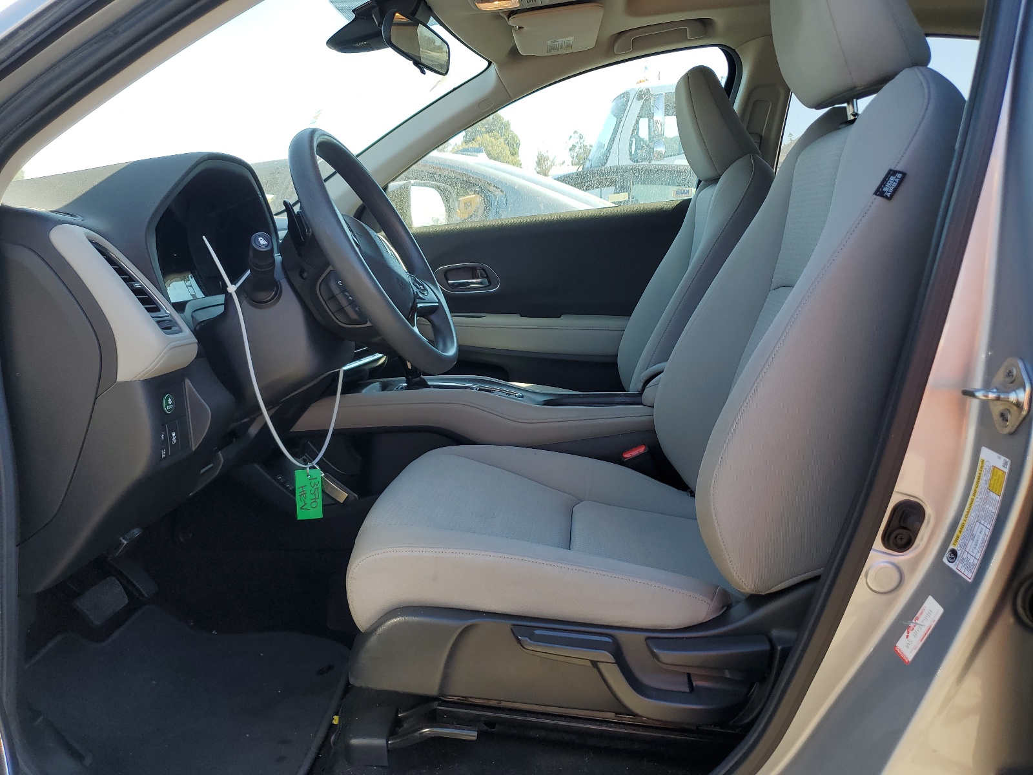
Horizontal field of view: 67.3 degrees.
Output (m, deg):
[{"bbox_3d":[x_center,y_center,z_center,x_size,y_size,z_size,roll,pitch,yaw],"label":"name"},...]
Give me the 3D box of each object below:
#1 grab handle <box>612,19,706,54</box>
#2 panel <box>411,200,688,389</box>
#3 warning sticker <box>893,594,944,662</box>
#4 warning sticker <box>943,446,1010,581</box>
[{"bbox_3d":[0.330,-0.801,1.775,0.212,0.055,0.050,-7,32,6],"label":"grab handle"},{"bbox_3d":[0.102,-0.216,2.094,0.940,0.600,0.140,1,13,5],"label":"panel"},{"bbox_3d":[0.346,0.208,0.668,0.004,0.058,0.024,23,14,-8],"label":"warning sticker"},{"bbox_3d":[0.379,0.104,0.641,0.008,0.107,0.038,9,14,-5],"label":"warning sticker"}]

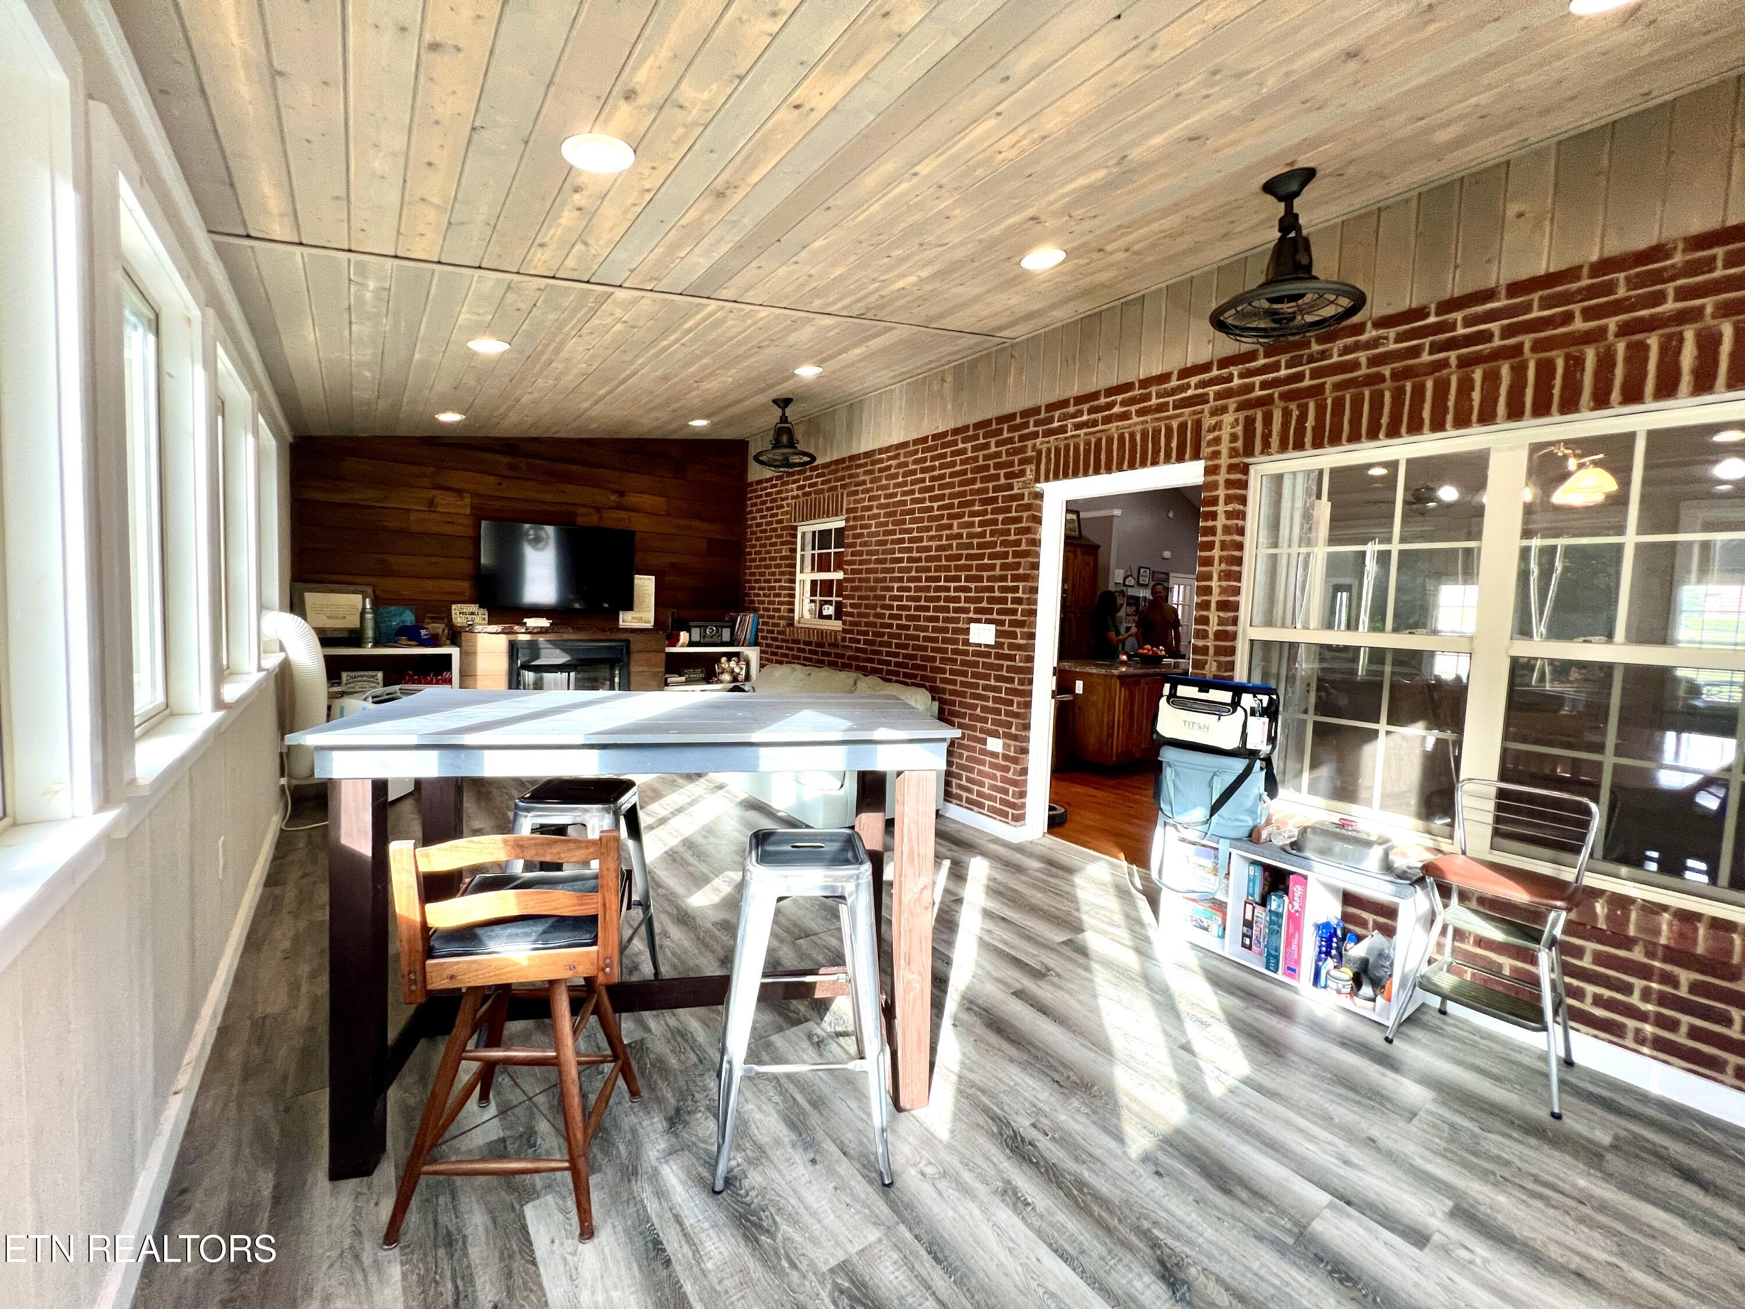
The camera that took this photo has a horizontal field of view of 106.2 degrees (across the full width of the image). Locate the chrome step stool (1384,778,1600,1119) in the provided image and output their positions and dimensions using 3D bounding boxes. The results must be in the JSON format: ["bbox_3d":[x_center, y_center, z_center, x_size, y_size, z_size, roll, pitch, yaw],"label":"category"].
[{"bbox_3d":[2.083,0.908,2.191,0.430,0.890,0.430,-1,5,-38],"label":"chrome step stool"}]

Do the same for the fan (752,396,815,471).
[{"bbox_3d":[-0.694,-1.760,5.179,0.485,0.550,0.485,3,4,0],"label":"fan"}]

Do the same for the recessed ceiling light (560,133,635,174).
[{"bbox_3d":[-0.809,-1.486,1.928,0.200,0.030,0.200,-11,12,-37],"label":"recessed ceiling light"}]

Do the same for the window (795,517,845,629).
[{"bbox_3d":[-0.461,-0.705,5.884,0.120,0.950,0.900,-1,5,-38],"label":"window"}]

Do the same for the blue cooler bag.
[{"bbox_3d":[1.571,0.616,3.009,0.240,0.350,0.400,-1,5,-38],"label":"blue cooler bag"}]

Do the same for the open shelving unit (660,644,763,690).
[{"bbox_3d":[-1.648,0.402,6.486,0.960,0.950,0.360,-1,5,-38],"label":"open shelving unit"}]

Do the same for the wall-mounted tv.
[{"bbox_3d":[-2.706,-0.745,5.696,1.250,0.720,0.070,-1,5,-38],"label":"wall-mounted tv"}]

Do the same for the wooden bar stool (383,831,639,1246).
[{"bbox_3d":[-0.824,0.808,1.581,0.460,0.910,0.480,2,4,-11],"label":"wooden bar stool"}]

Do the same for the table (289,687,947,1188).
[{"bbox_3d":[-0.634,0.703,2.056,1.610,1.070,0.770,2,4,-15],"label":"table"}]

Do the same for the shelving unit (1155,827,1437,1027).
[{"bbox_3d":[1.725,1.057,2.762,0.300,0.480,0.890,-1,5,-38],"label":"shelving unit"}]

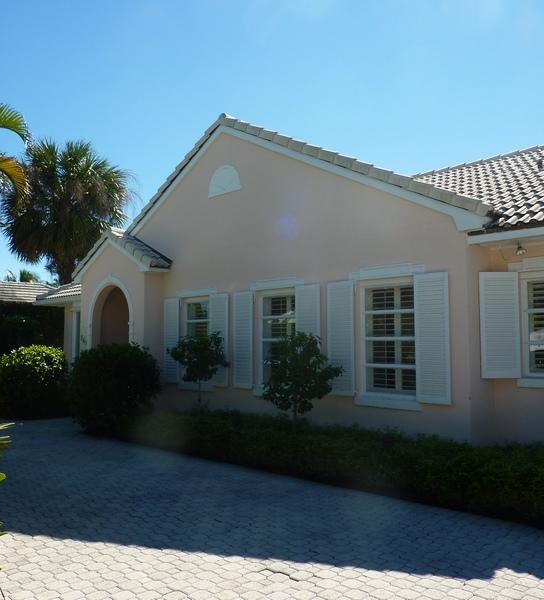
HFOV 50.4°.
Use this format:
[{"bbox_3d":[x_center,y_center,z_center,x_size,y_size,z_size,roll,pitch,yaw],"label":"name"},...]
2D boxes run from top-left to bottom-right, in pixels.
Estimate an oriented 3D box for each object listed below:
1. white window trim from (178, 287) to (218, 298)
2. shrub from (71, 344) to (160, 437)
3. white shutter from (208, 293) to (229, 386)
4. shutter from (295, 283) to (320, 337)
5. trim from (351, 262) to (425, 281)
[{"bbox_3d":[-1.365,-0.130,10.576,0.060,0.149,1.226,4,-6,-45],"label":"white window trim"},{"bbox_3d":[-2.831,1.590,10.453,1.550,1.530,1.620,4,-6,-45],"label":"shrub"},{"bbox_3d":[-0.908,0.696,10.021,0.448,1.586,0.050,-4,-5,38],"label":"white shutter"},{"bbox_3d":[0.547,0.579,8.565,0.454,1.600,0.050,-4,-5,39],"label":"shutter"},{"bbox_3d":[1.527,-0.391,7.828,1.200,0.155,0.070,-4,-6,44],"label":"trim"}]

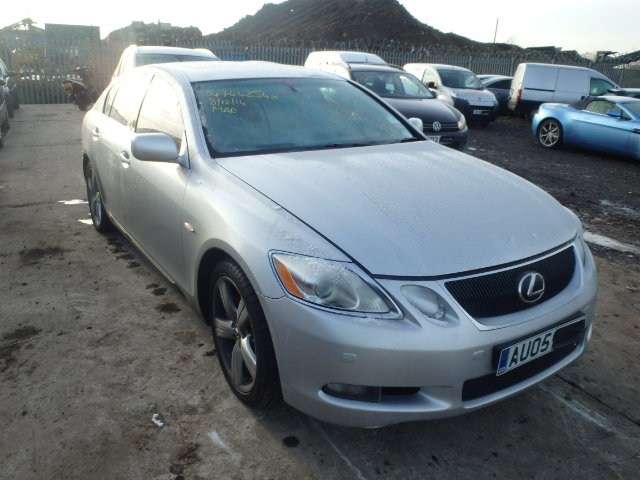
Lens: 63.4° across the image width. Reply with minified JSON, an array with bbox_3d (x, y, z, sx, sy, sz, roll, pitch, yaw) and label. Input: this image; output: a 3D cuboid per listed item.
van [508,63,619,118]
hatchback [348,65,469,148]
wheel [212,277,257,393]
[{"bbox_3d":[8.778,-4.855,17.299,4.440,1.840,1.810,5,18,12],"label":"van"},{"bbox_3d":[0.992,-2.379,9.374,1.750,1.480,4.170,-5,19,-20],"label":"hatchback"},{"bbox_3d":[-0.289,0.382,2.267,0.200,0.490,0.490,-10,21,-29],"label":"wheel"}]

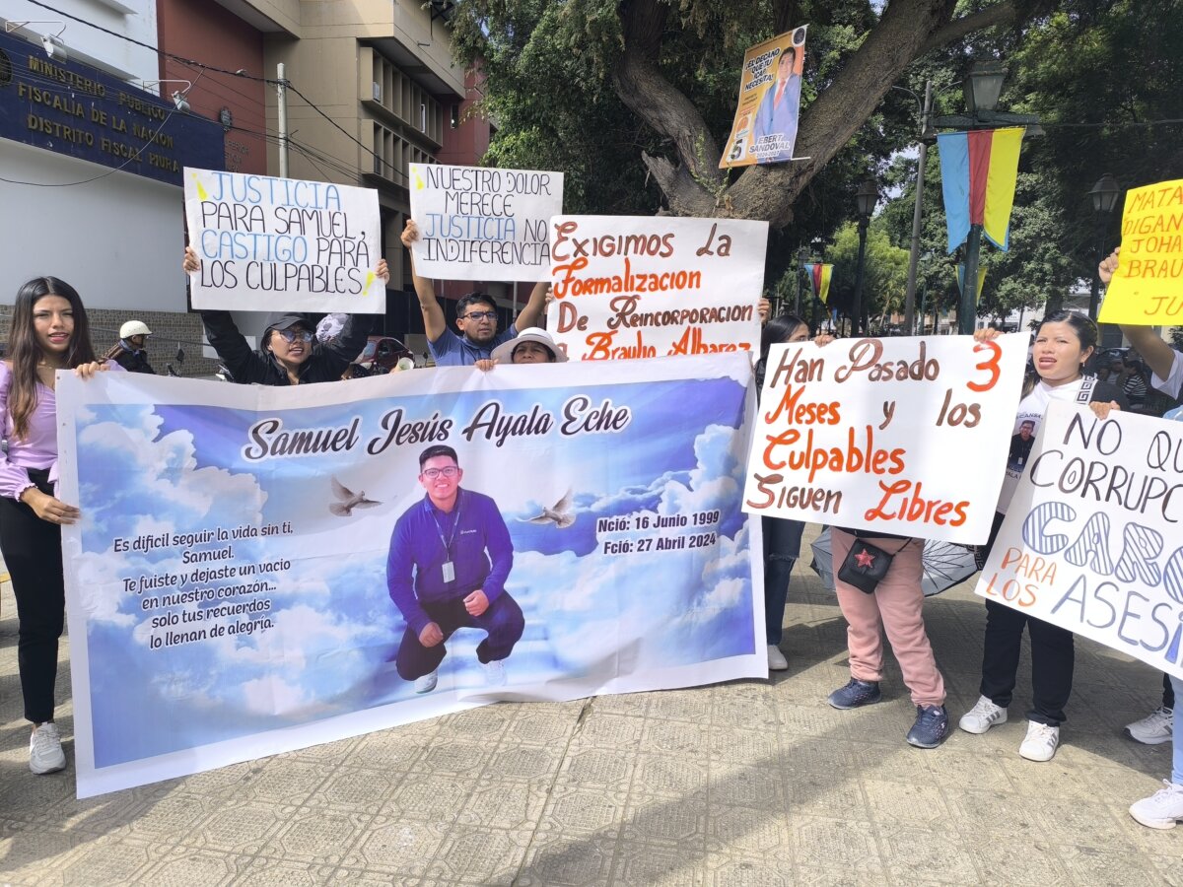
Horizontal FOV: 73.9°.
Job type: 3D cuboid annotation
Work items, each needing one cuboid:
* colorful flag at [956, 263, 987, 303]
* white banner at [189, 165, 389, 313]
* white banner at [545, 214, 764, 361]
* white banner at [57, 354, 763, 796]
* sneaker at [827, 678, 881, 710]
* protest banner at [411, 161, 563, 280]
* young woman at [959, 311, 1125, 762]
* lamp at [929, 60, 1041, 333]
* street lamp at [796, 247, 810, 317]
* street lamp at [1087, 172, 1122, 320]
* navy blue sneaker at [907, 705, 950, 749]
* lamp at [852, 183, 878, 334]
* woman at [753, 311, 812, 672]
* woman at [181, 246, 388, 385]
[{"bbox_3d":[8.365,-3.483,17.300,0.720,0.930,0.100,2,7,0],"label":"colorful flag"},{"bbox_3d":[-1.082,-0.713,2.828,0.660,0.485,0.030,-3,0,-30],"label":"white banner"},{"bbox_3d":[0.269,-0.618,3.345,0.915,0.660,0.030,1,9,-2],"label":"white banner"},{"bbox_3d":[-0.465,0.356,2.761,2.370,1.290,0.170,-3,0,-18],"label":"white banner"},{"bbox_3d":[1.062,0.998,3.160,0.245,0.098,0.095,-3,9,-23],"label":"sneaker"},{"bbox_3d":[-0.458,-0.958,3.465,0.650,0.490,0.030,1,28,-4],"label":"protest banner"},{"bbox_3d":[1.632,0.312,2.936,0.520,1.600,0.440,8,9,40],"label":"young woman"},{"bbox_3d":[4.029,-1.827,8.404,1.100,4.280,0.500,2,8,9],"label":"lamp"},{"bbox_3d":[4.663,-2.548,17.832,0.450,3.740,0.450,2,7,0],"label":"street lamp"},{"bbox_3d":[6.289,-1.518,9.845,0.450,3.770,0.450,2,7,0],"label":"street lamp"},{"bbox_3d":[1.247,1.033,2.895,0.095,0.098,0.245,7,10,36],"label":"navy blue sneaker"},{"bbox_3d":[4.843,-2.628,14.299,0.450,4.220,0.450,2,8,9],"label":"lamp"},{"bbox_3d":[0.865,0.213,3.601,0.480,1.590,0.400,-2,8,-23],"label":"woman"},{"bbox_3d":[-1.145,0.150,3.066,0.720,1.740,0.500,-2,8,-28],"label":"woman"}]

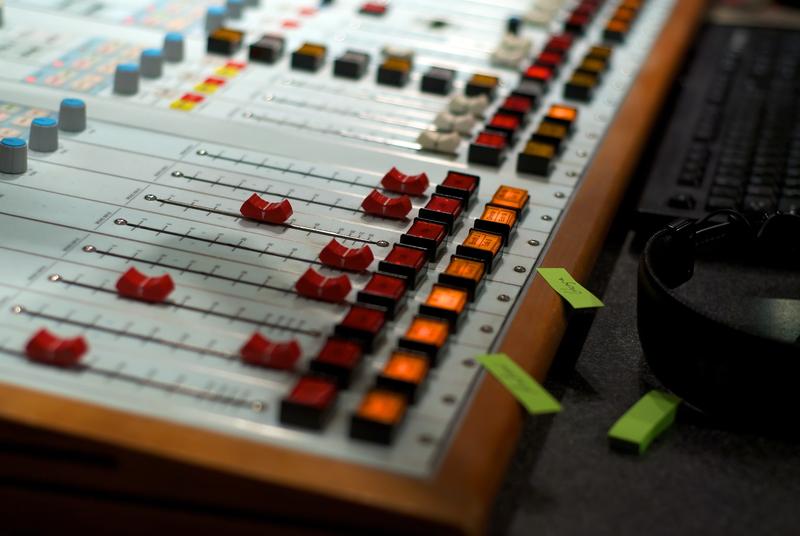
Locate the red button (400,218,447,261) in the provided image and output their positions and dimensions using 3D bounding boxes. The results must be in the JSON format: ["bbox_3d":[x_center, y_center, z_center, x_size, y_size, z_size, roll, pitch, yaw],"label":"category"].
[{"bbox_3d":[0.012,-0.013,0.800,0.016,0.010,0.023,11,25,12],"label":"red button"}]

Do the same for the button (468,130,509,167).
[{"bbox_3d":[0.049,-0.066,0.924,0.016,0.010,0.023,11,25,12],"label":"button"}]

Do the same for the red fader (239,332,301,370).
[{"bbox_3d":[-0.053,0.033,0.675,0.023,0.008,0.012,11,25,12],"label":"red fader"}]

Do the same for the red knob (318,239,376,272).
[{"bbox_3d":[-0.025,-0.006,0.782,0.024,0.010,0.010,11,25,12],"label":"red knob"}]

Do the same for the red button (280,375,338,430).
[{"bbox_3d":[-0.035,0.052,0.644,0.016,0.010,0.023,11,25,12],"label":"red button"}]

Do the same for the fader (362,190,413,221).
[{"bbox_3d":[-0.007,-0.033,0.846,0.024,0.010,0.010,11,25,12],"label":"fader"}]

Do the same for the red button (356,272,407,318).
[{"bbox_3d":[-0.008,0.013,0.749,0.018,0.011,0.024,11,25,12],"label":"red button"}]

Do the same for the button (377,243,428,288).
[{"bbox_3d":[0.003,-0.001,0.768,0.017,0.009,0.021,11,25,12],"label":"button"}]

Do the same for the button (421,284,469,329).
[{"bbox_3d":[0.020,0.018,0.730,0.016,0.009,0.021,11,25,12],"label":"button"}]

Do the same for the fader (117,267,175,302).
[{"bbox_3d":[-0.112,0.007,0.734,0.024,0.010,0.010,11,25,12],"label":"fader"}]

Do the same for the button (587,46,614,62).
[{"bbox_3d":[0.134,-0.141,1.121,0.017,0.010,0.021,11,25,12],"label":"button"}]

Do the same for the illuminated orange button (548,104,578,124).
[{"bbox_3d":[0.097,-0.088,0.995,0.017,0.010,0.021,11,25,12],"label":"illuminated orange button"}]

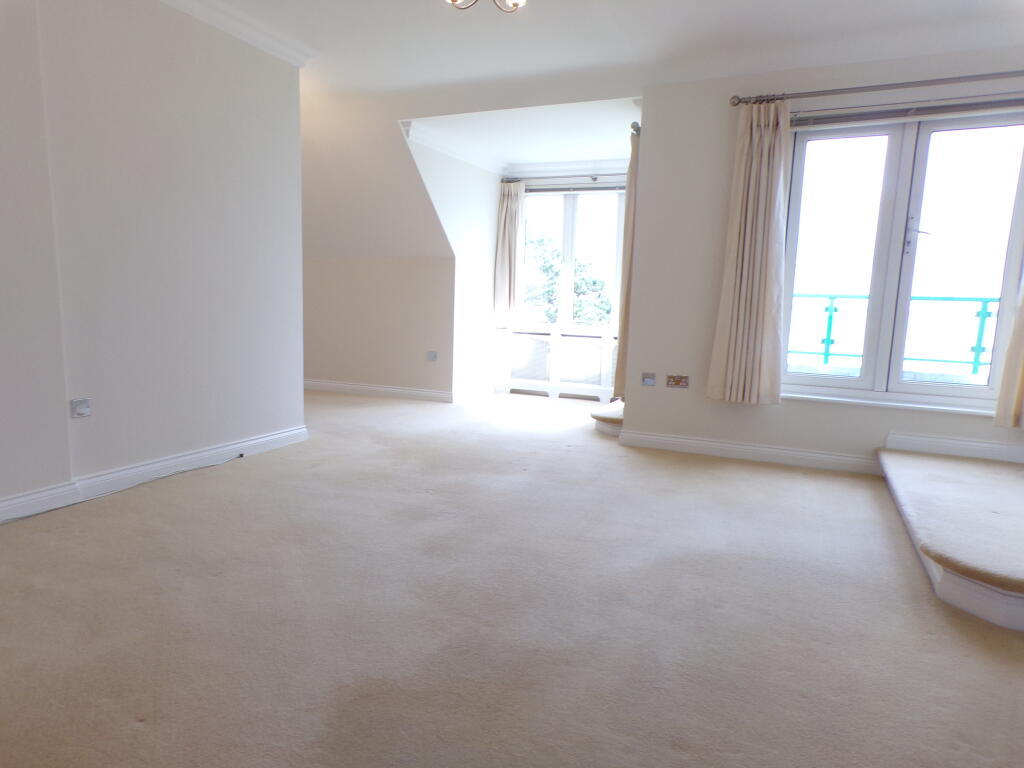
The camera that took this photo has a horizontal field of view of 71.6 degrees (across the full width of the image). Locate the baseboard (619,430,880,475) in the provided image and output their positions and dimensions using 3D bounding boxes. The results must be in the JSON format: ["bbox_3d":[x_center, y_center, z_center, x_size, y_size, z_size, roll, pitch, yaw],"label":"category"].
[{"bbox_3d":[1.467,0.431,4.538,1.566,0.099,0.021,5,8,24],"label":"baseboard"}]

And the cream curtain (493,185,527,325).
[{"bbox_3d":[-0.049,-1.245,6.881,0.268,1.391,0.144,5,8,24],"label":"cream curtain"}]

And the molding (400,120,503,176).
[{"bbox_3d":[-0.433,-2.011,6.116,0.103,0.113,1.761,5,8,24],"label":"molding"}]

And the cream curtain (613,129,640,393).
[{"bbox_3d":[0.880,-0.810,5.130,0.160,1.849,0.371,5,8,24],"label":"cream curtain"}]

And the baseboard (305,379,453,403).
[{"bbox_3d":[-1.313,0.065,6.766,1.705,0.098,0.021,5,8,24],"label":"baseboard"}]

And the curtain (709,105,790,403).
[{"bbox_3d":[1.456,-0.768,4.292,0.417,1.766,0.154,5,8,24],"label":"curtain"}]

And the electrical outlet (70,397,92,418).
[{"bbox_3d":[-2.002,0.114,3.298,0.021,0.087,0.097,5,8,24],"label":"electrical outlet"}]

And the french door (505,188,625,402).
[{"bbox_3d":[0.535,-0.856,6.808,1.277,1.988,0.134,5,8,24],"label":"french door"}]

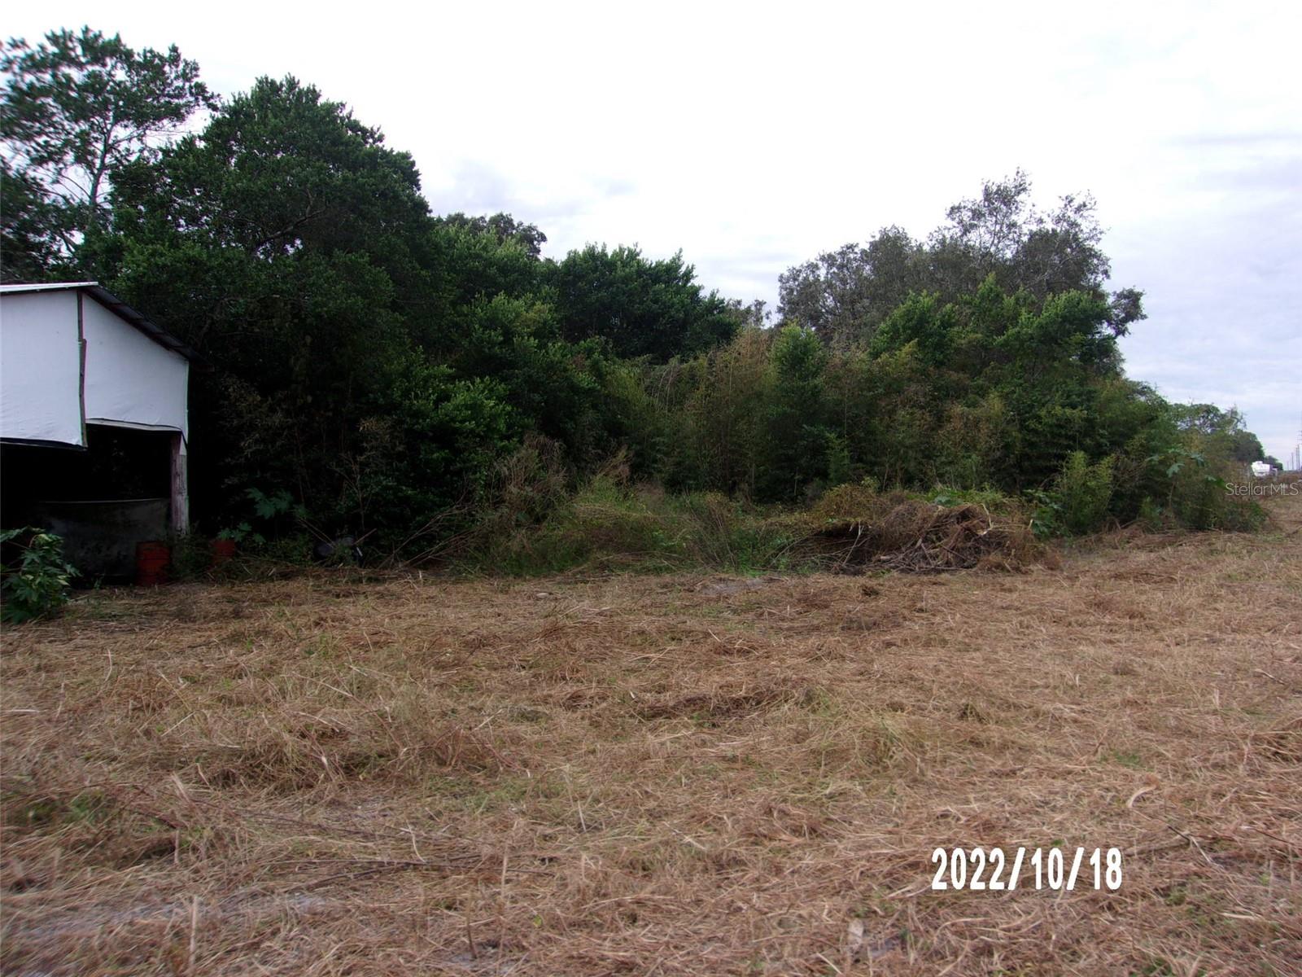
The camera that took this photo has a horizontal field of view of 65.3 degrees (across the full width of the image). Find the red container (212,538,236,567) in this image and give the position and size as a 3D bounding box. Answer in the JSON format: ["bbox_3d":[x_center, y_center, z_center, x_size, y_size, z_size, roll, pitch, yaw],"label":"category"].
[{"bbox_3d":[-6.387,0.990,15.200,0.370,0.450,0.370,0,1,0],"label":"red container"}]

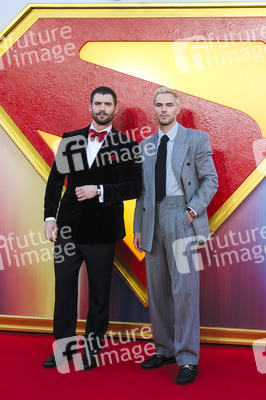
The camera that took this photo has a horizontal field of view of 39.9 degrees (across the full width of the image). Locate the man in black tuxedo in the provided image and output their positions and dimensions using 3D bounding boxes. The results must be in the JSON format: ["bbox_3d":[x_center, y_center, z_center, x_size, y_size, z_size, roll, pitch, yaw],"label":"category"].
[{"bbox_3d":[-0.268,0.184,2.480,0.650,1.860,0.420,1,5,11],"label":"man in black tuxedo"}]

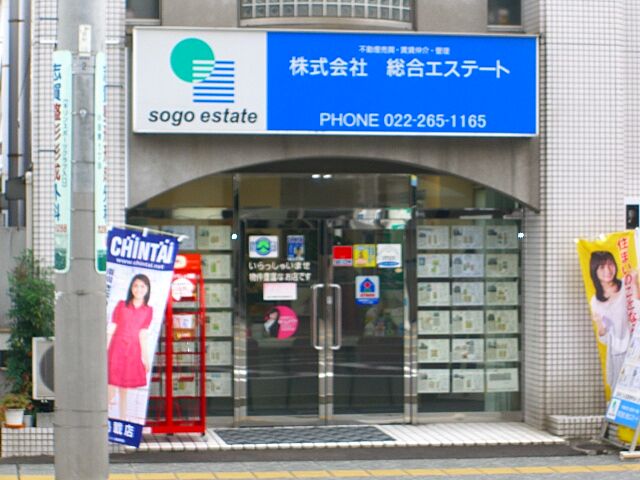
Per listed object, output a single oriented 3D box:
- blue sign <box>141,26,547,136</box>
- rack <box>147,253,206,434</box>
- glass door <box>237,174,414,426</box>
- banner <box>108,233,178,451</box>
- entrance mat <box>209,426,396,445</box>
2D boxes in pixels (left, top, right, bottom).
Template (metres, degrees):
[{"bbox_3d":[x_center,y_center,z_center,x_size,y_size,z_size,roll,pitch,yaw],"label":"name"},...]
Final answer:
[{"bbox_3d":[0.155,-1.375,18.580,3.610,0.900,0.200,0,0,-11],"label":"blue sign"},{"bbox_3d":[-1.315,0.900,18.330,0.580,1.550,0.400,0,0,-11],"label":"rack"},{"bbox_3d":[0.056,0.548,19.050,1.640,2.280,0.120,0,0,-11],"label":"glass door"},{"bbox_3d":[-1.624,0.814,17.600,0.600,1.800,0.050,10,0,-5],"label":"banner"},{"bbox_3d":[-0.144,1.705,18.370,1.480,0.020,0.950,0,0,-11],"label":"entrance mat"}]

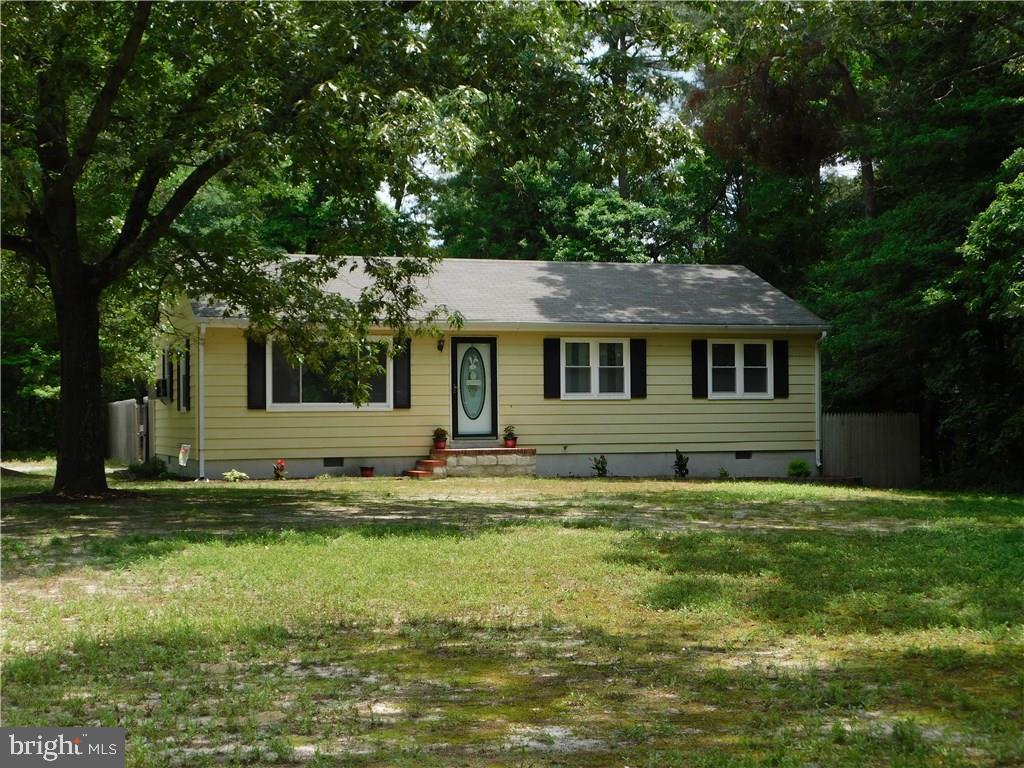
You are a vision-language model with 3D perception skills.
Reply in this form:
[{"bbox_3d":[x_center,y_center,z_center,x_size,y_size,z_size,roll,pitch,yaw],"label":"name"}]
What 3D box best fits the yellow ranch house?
[{"bbox_3d":[-0.830,-0.405,34.203,13.700,4.890,8.060,0,-1,-20],"label":"yellow ranch house"}]

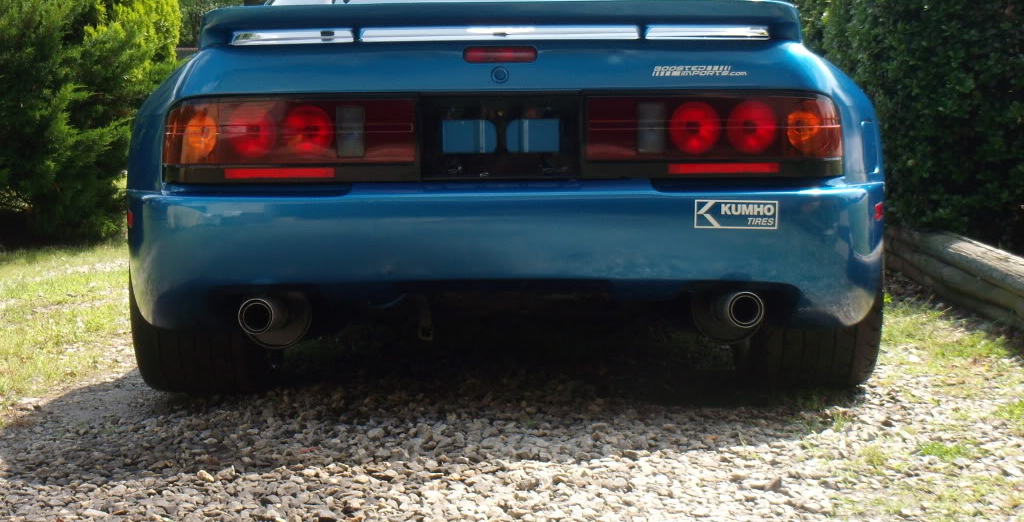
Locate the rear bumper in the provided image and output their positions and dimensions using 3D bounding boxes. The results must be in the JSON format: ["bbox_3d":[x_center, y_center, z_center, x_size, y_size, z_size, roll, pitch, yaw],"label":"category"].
[{"bbox_3d":[-0.018,-0.036,4.052,1.790,0.350,0.520,0,10,0],"label":"rear bumper"}]

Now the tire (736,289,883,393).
[{"bbox_3d":[0.775,0.016,4.742,0.300,0.635,0.635,0,10,0],"label":"tire"}]

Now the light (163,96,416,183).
[{"bbox_3d":[-0.490,-0.265,3.896,0.565,0.188,0.130,0,10,0],"label":"light"}]

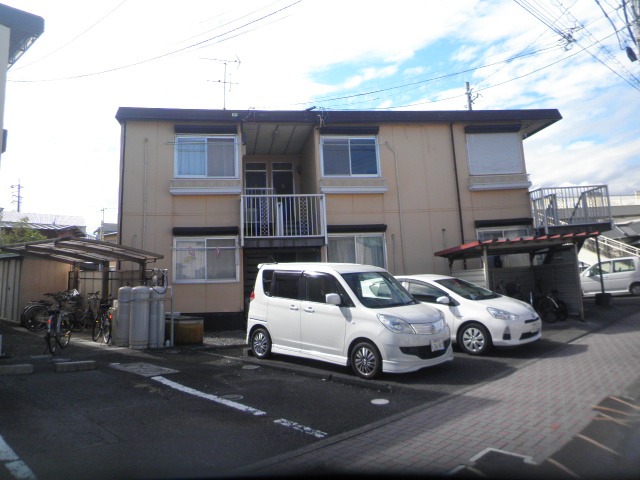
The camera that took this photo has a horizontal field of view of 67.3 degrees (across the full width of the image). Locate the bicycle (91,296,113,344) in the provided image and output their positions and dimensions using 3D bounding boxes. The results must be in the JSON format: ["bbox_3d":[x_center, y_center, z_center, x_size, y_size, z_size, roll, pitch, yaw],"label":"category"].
[{"bbox_3d":[-4.977,1.842,11.000,0.580,1.040,1.720,4,-9,-36],"label":"bicycle"}]

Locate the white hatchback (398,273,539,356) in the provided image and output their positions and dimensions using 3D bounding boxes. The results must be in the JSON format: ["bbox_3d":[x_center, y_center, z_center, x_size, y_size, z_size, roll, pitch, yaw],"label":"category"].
[{"bbox_3d":[2.700,1.540,10.270,1.695,1.445,3.995,4,-7,-41],"label":"white hatchback"}]

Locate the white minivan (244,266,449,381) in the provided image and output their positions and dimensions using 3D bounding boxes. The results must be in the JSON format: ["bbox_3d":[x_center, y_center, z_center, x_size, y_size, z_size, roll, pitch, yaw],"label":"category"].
[{"bbox_3d":[0.410,1.250,8.330,1.620,1.765,3.710,5,-7,-44],"label":"white minivan"}]

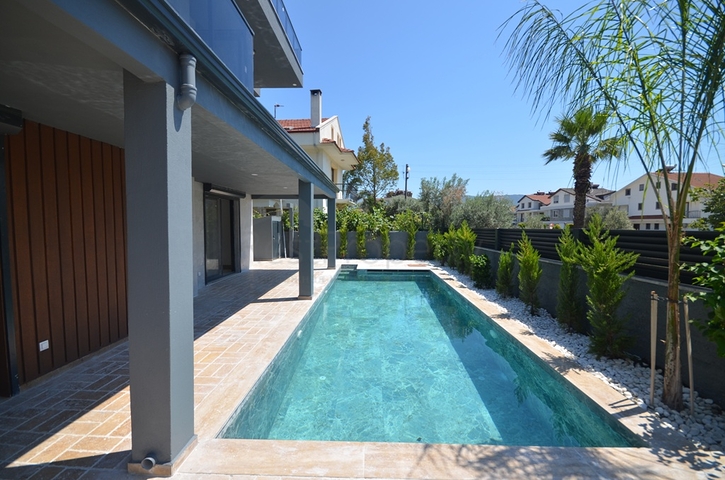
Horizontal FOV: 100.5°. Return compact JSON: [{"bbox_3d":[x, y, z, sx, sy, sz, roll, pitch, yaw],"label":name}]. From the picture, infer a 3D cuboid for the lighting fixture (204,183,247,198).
[{"bbox_3d":[-3.902,-1.372,8.720,0.178,0.194,2.122,0,3,2],"label":"lighting fixture"}]

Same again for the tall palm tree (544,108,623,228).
[{"bbox_3d":[8.854,-2.106,12.142,3.200,6.246,3.200,0,3,2],"label":"tall palm tree"}]

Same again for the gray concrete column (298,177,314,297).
[{"bbox_3d":[-1.214,0.014,6.546,0.270,2.495,0.270,0,3,2],"label":"gray concrete column"}]

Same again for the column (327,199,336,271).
[{"bbox_3d":[-1.081,-0.214,10.815,0.270,2.495,0.270,0,3,2],"label":"column"}]

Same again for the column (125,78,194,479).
[{"bbox_3d":[-1.356,0.257,2.019,0.270,2.495,0.270,0,3,2],"label":"column"}]

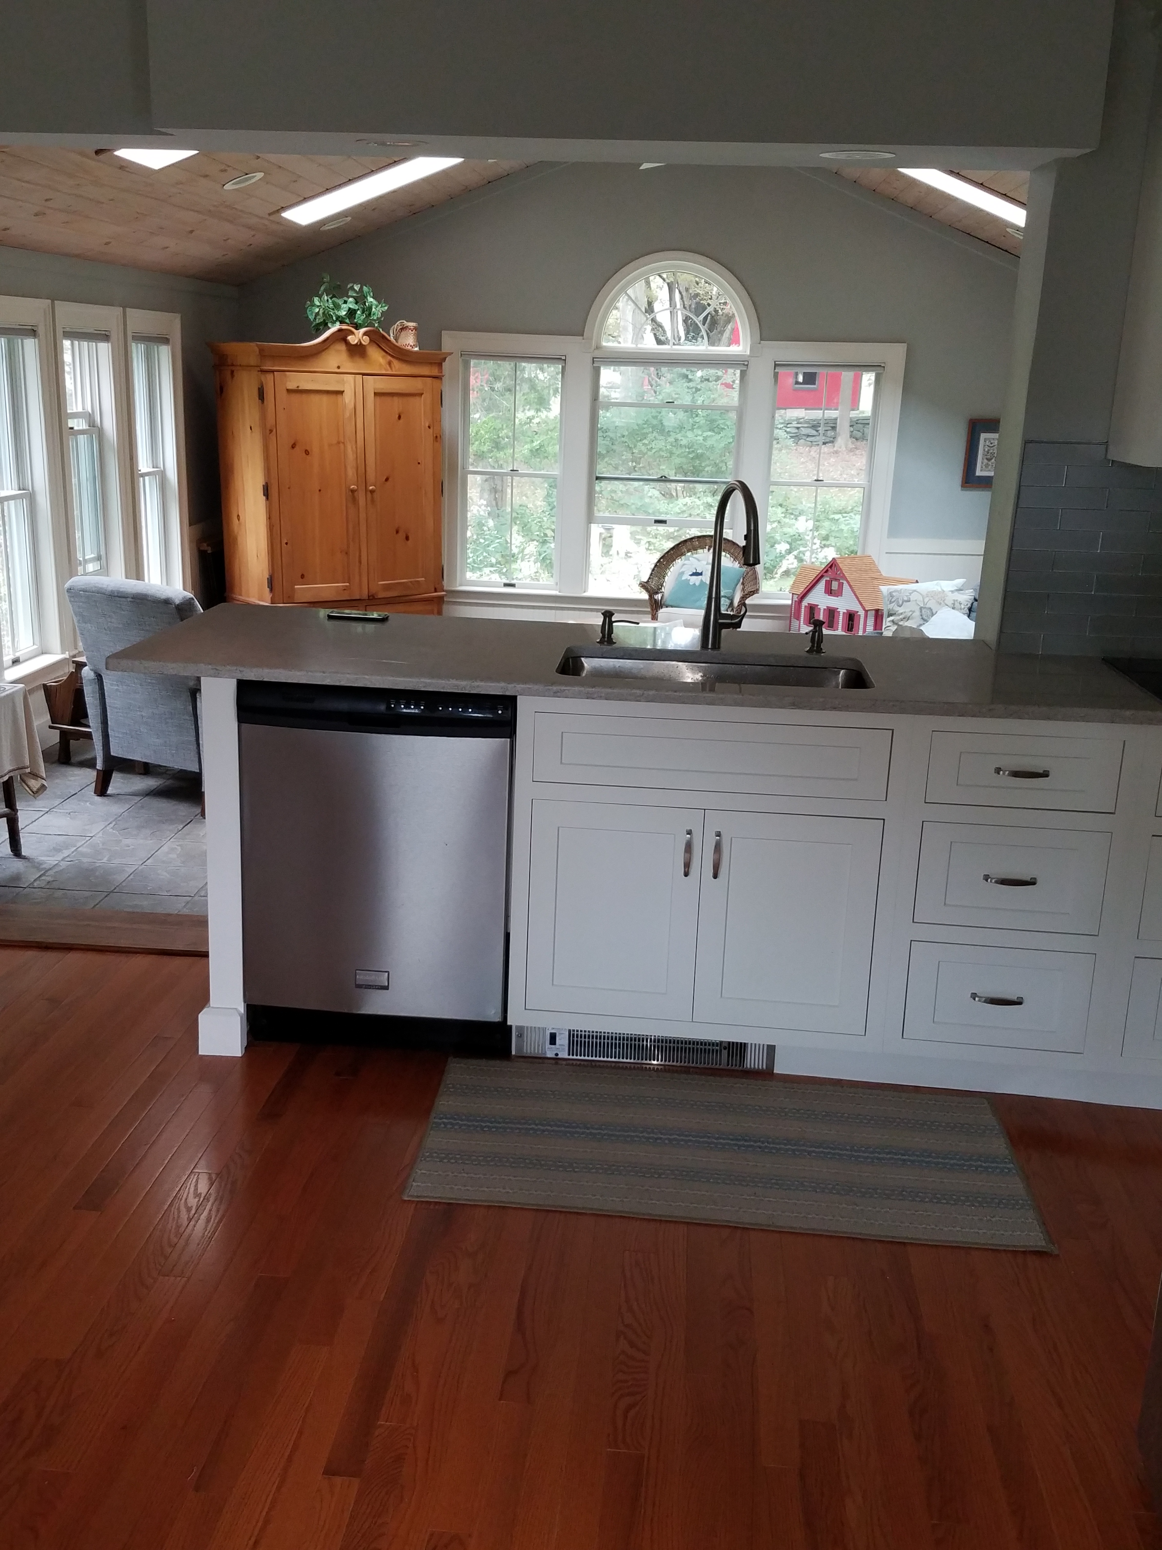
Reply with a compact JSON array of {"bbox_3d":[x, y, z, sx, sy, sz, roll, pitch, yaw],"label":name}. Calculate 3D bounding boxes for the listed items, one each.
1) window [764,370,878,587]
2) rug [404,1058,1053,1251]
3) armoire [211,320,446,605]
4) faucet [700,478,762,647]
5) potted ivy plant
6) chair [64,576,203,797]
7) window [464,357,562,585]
[{"bbox_3d":[1.511,-1.848,7.345,0.665,1.375,0.100,2,16,2],"label":"window"},{"bbox_3d":[0.284,0.765,2.413,1.221,0.010,0.518,3,16,4],"label":"rug"},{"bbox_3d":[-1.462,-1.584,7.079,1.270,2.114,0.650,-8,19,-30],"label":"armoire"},{"bbox_3d":[0.370,-0.477,2.714,0.100,0.400,0.215,-3,17,-17],"label":"faucet"},{"bbox_3d":[-1.348,-2.650,6.706,0.474,0.415,0.400,-8,19,-30],"label":"potted ivy plant"},{"bbox_3d":[-1.638,-0.373,5.003,0.680,0.951,0.780,9,18,24],"label":"chair"},{"bbox_3d":[-0.443,-1.910,7.404,0.635,1.405,0.100,2,16,2],"label":"window"}]

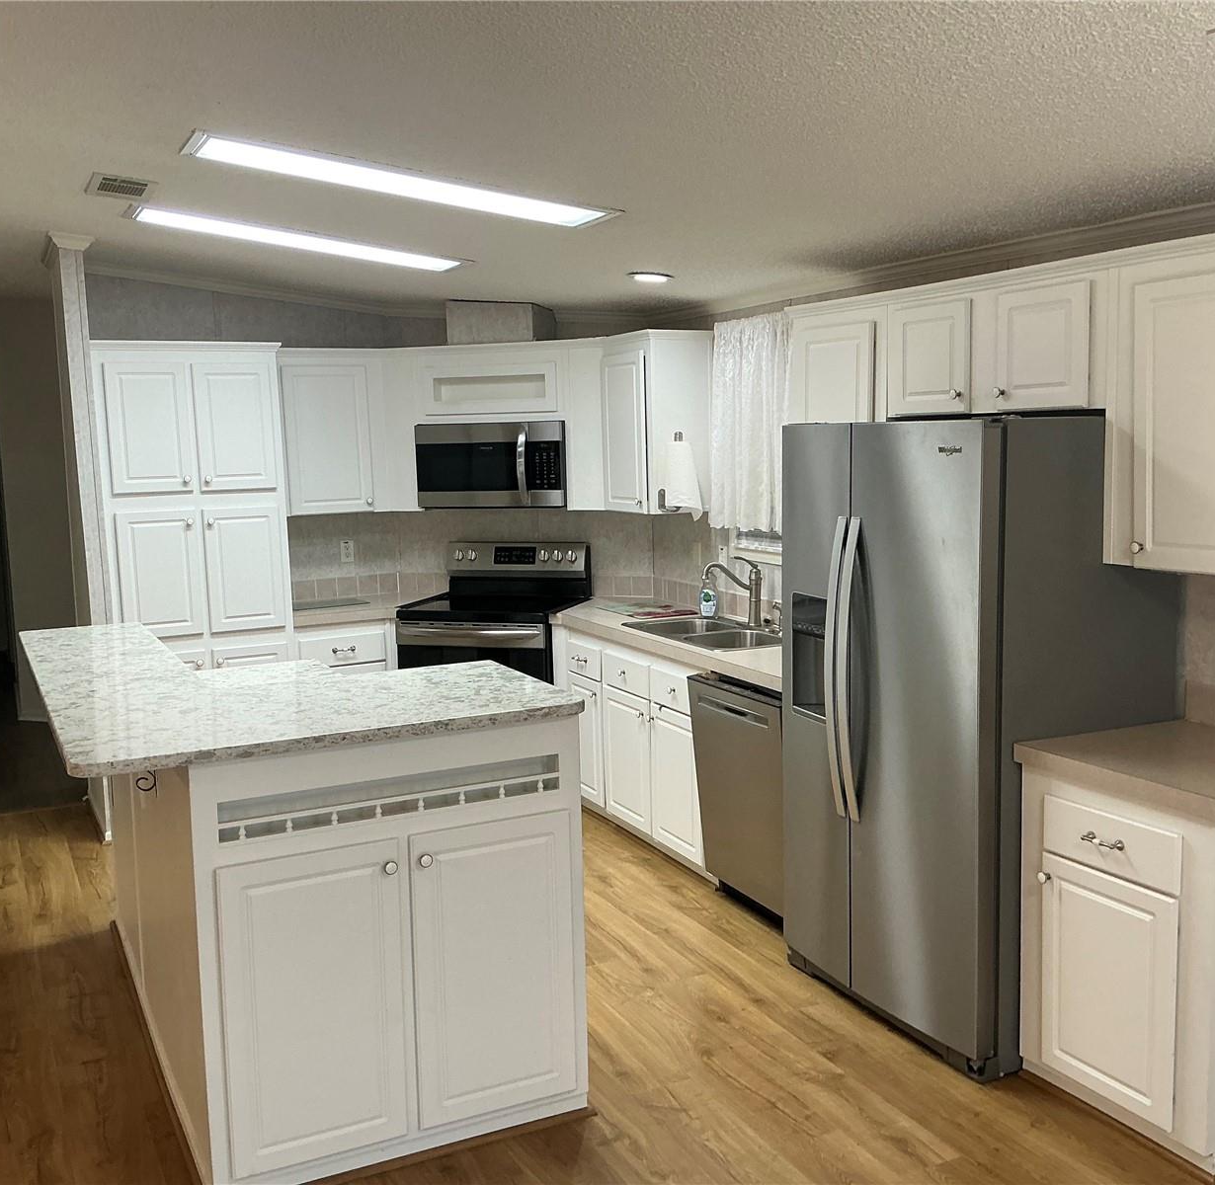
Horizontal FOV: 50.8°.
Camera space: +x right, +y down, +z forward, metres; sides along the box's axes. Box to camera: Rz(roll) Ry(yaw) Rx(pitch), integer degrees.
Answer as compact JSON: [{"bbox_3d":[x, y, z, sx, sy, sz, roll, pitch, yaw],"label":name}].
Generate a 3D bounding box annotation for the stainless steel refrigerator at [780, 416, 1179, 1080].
[{"bbox_3d":[1.079,0.368,3.848,0.810,1.770,0.885,-5,8,-27],"label":"stainless steel refrigerator"}]

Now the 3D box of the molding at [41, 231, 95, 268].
[{"bbox_3d":[-2.377,-1.495,5.625,0.190,0.095,0.680,-5,8,-27],"label":"molding"}]

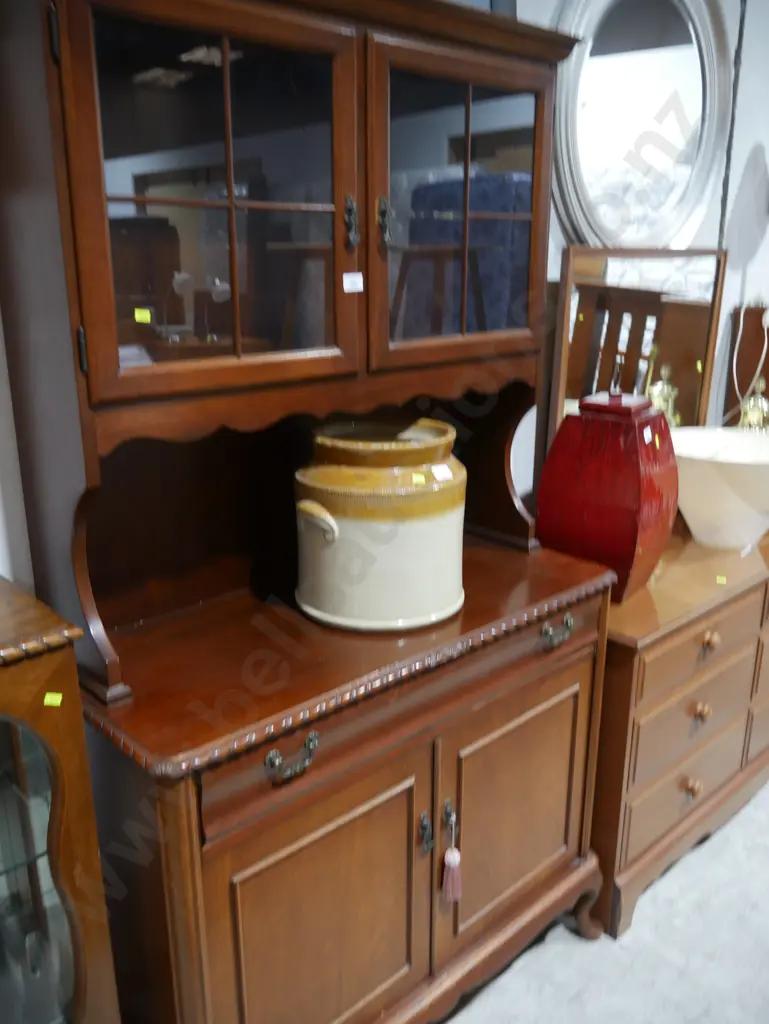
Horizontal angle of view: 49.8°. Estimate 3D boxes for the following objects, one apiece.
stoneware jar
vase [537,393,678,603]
[{"bbox_3d":[-0.004,0.007,1.542,0.332,0.319,0.320,0,17,0],"label":"stoneware jar"},{"bbox_3d":[0.505,-0.034,1.870,0.235,0.432,0.235,13,21,35],"label":"vase"}]

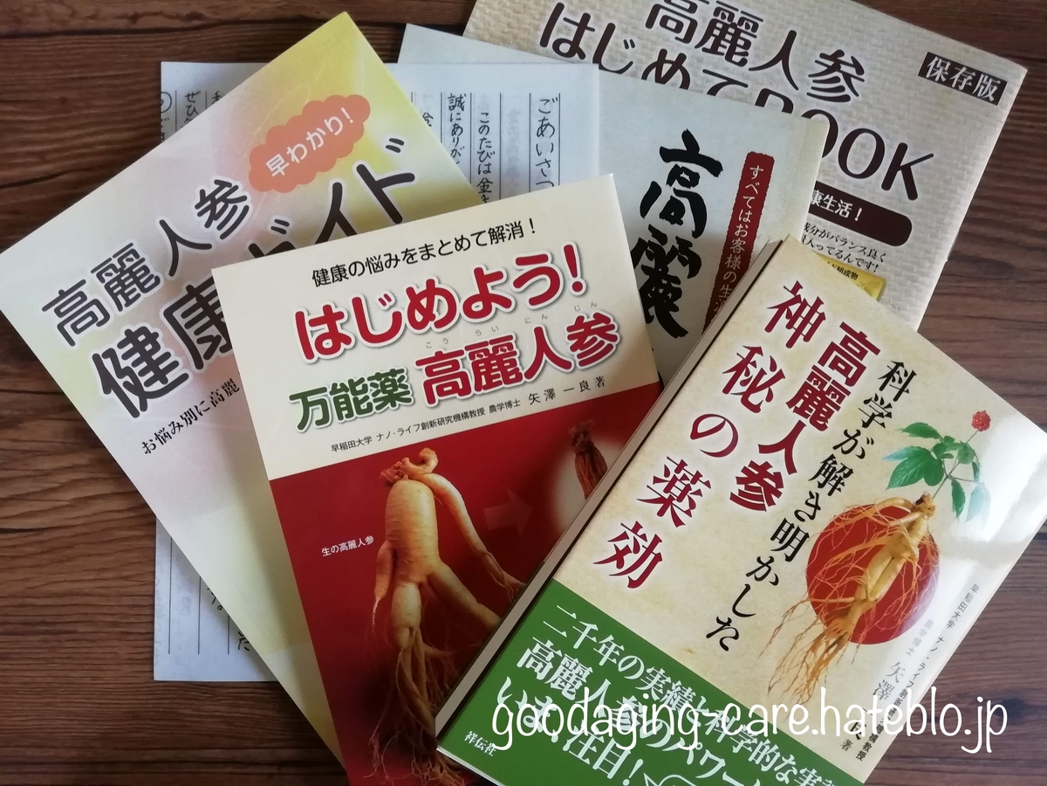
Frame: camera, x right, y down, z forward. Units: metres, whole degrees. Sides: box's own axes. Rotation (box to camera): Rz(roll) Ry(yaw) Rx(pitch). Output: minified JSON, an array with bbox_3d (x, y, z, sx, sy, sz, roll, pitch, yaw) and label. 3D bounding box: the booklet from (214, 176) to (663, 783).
[{"bbox_3d":[-0.012,0.037,0.257,0.128,0.010,0.187,-14,94,-3],"label":"booklet"}]

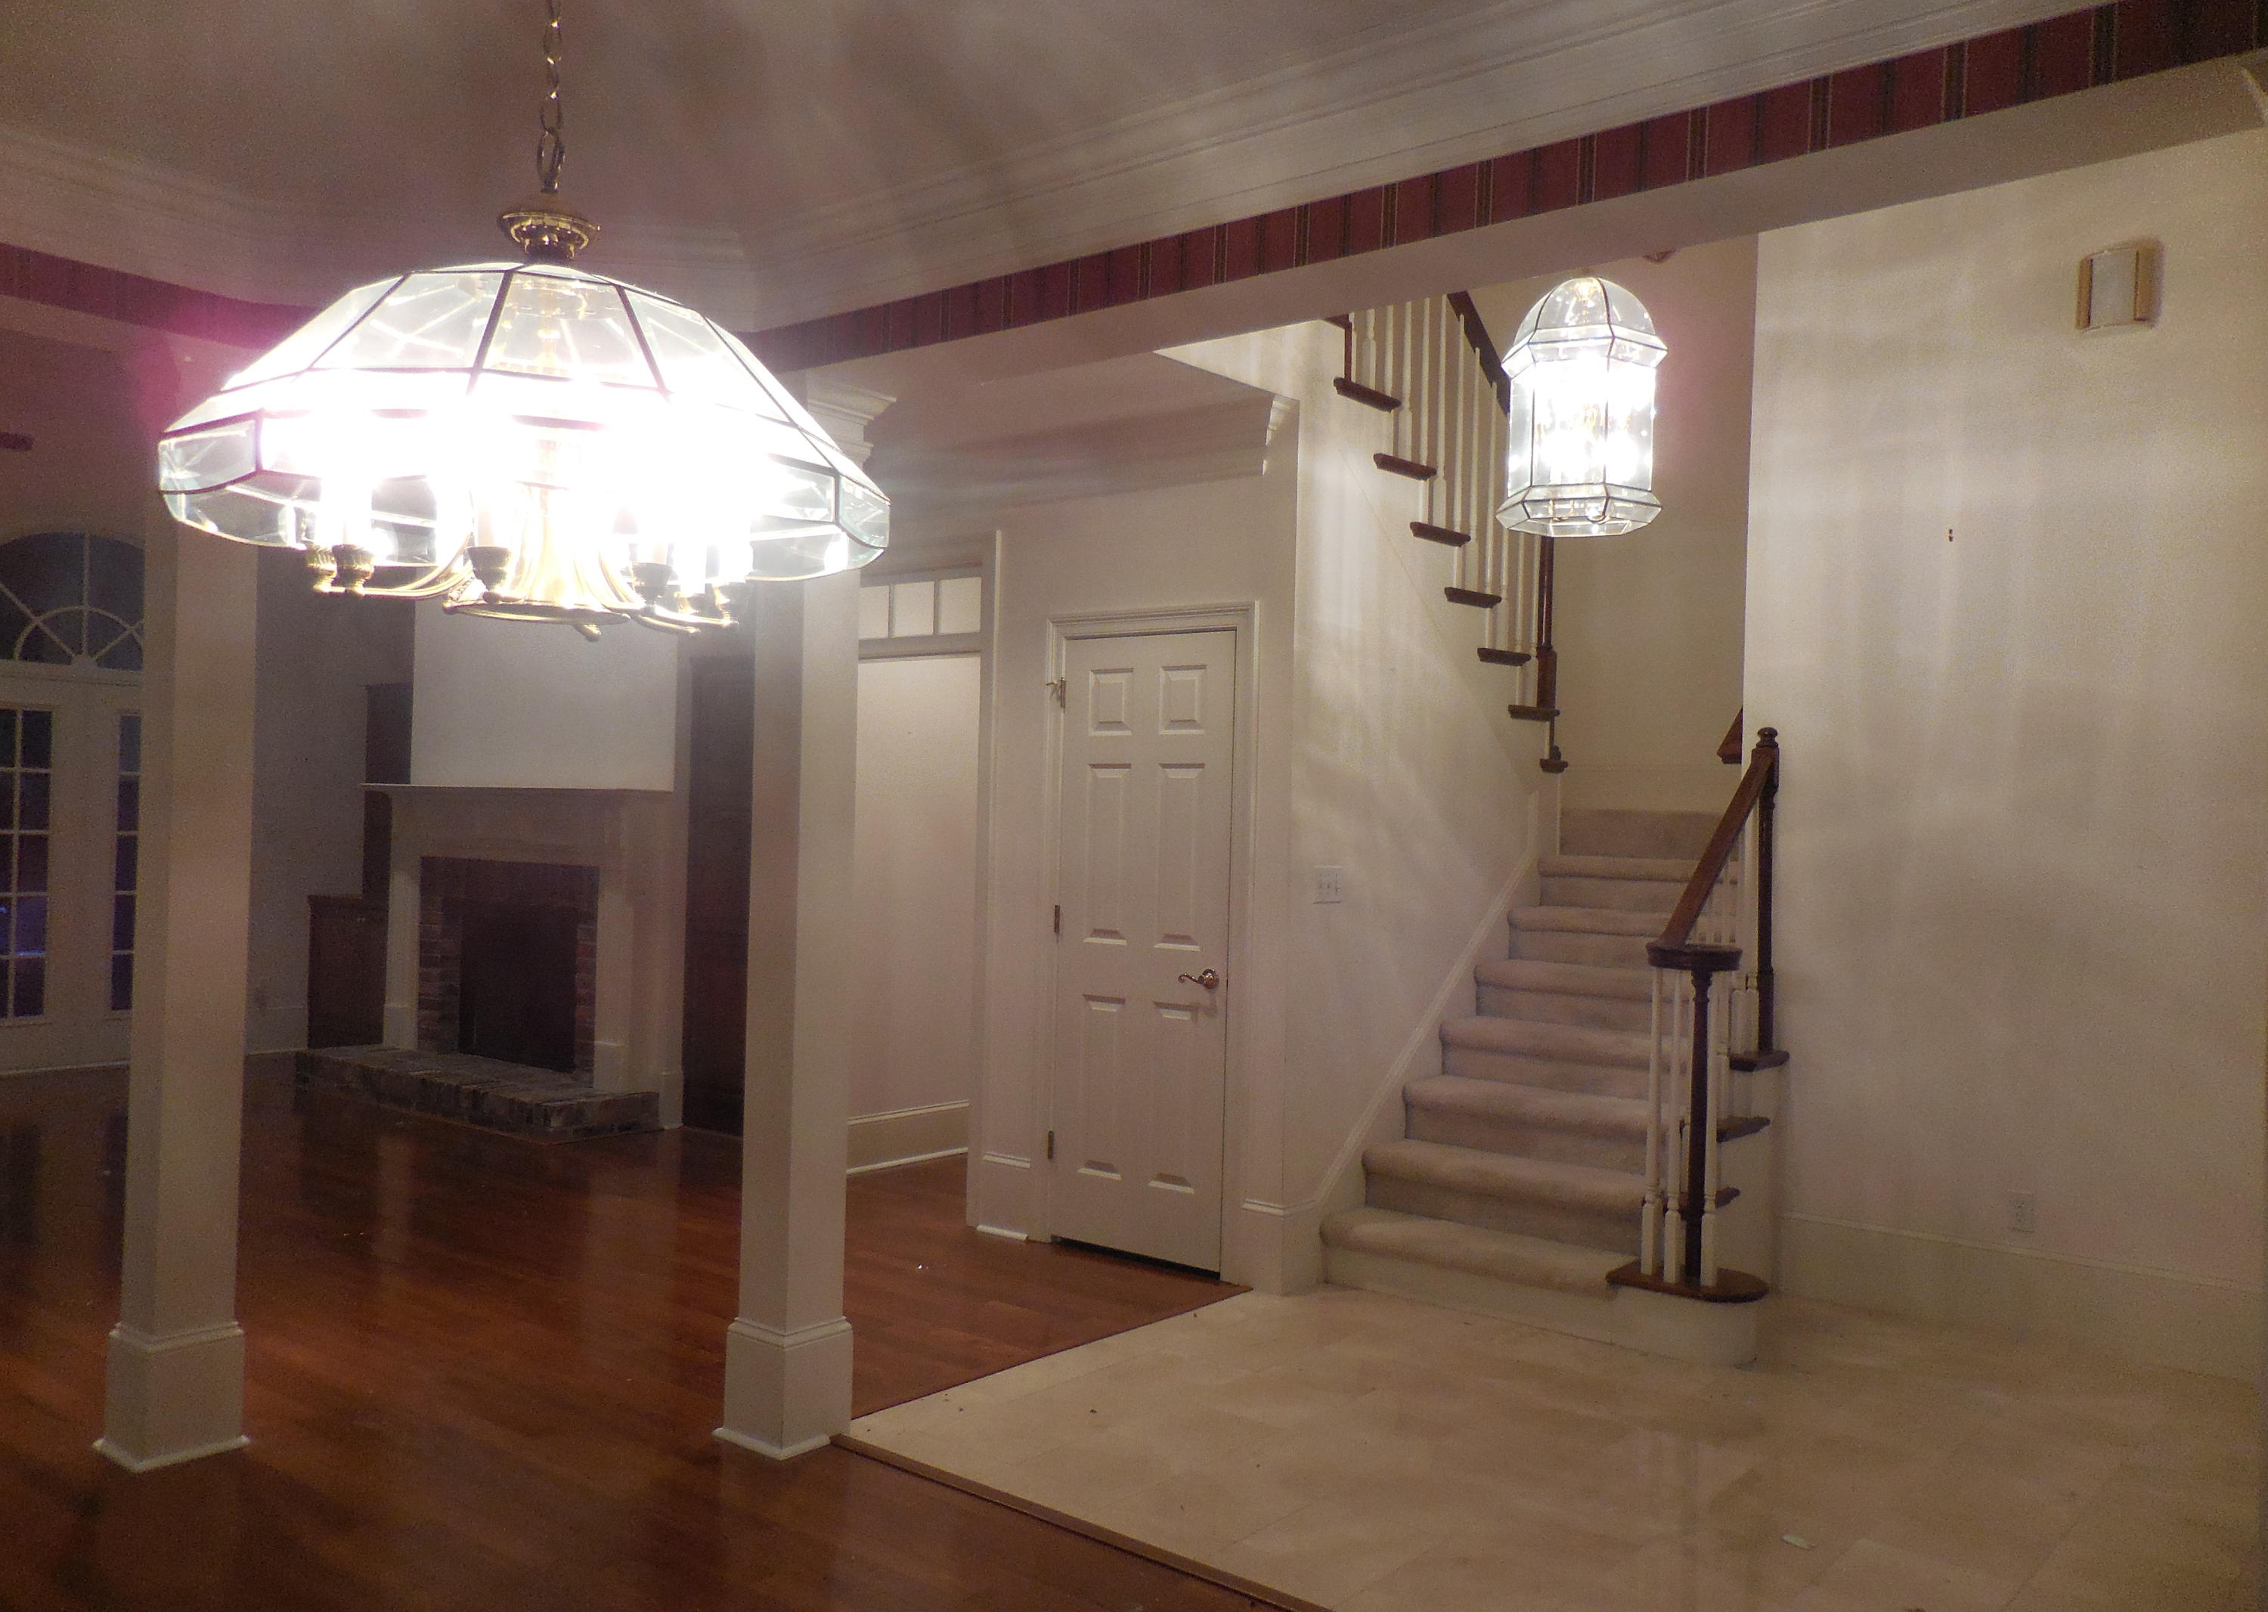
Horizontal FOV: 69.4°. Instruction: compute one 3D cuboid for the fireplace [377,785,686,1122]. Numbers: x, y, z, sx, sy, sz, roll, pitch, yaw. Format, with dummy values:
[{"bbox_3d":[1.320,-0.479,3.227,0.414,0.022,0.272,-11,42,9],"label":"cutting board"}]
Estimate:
[{"bbox_3d":[-3.128,0.678,8.251,2.330,1.530,0.440,0,-2,38],"label":"fireplace"}]

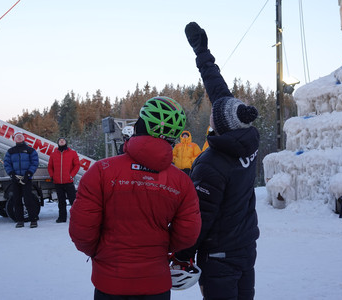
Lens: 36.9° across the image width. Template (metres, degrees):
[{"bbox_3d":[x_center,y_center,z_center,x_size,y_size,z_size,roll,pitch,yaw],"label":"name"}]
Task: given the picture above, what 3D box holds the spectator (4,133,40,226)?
[{"bbox_3d":[-2.770,0.565,9.500,0.640,1.760,0.420,0,-1,-6],"label":"spectator"}]

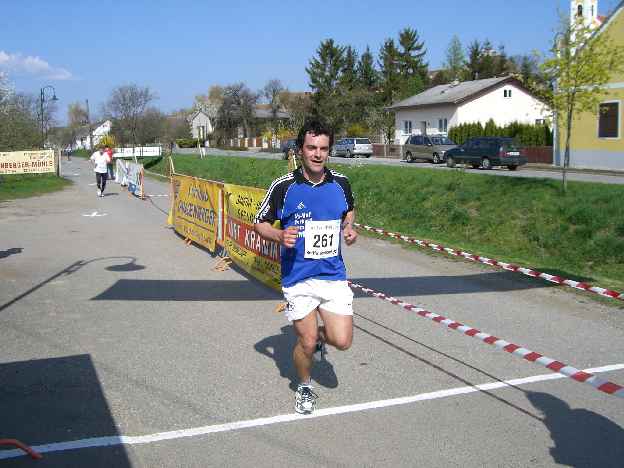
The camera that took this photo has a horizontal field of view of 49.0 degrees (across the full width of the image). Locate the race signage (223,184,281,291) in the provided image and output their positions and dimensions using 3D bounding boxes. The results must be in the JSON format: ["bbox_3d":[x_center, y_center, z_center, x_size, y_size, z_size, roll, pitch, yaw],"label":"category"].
[{"bbox_3d":[-0.650,-0.039,8.432,0.080,1.040,3.204,-3,7,-22],"label":"race signage"}]

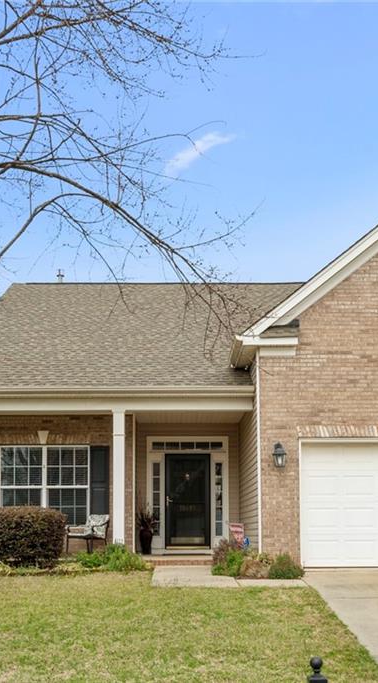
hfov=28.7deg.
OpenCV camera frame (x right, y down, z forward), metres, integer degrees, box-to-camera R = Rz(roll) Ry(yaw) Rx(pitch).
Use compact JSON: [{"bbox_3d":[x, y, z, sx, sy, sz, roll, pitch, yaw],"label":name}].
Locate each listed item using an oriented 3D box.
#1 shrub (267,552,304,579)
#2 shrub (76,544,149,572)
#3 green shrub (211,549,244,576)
[{"bbox_3d":[1.475,3.425,11.300,0.520,0.370,0.500,0,-10,0],"label":"shrub"},{"bbox_3d":[-1.238,3.566,12.150,1.160,0.420,0.650,0,-10,0],"label":"shrub"},{"bbox_3d":[0.613,3.424,11.450,0.500,0.400,0.490,0,-10,0],"label":"green shrub"}]

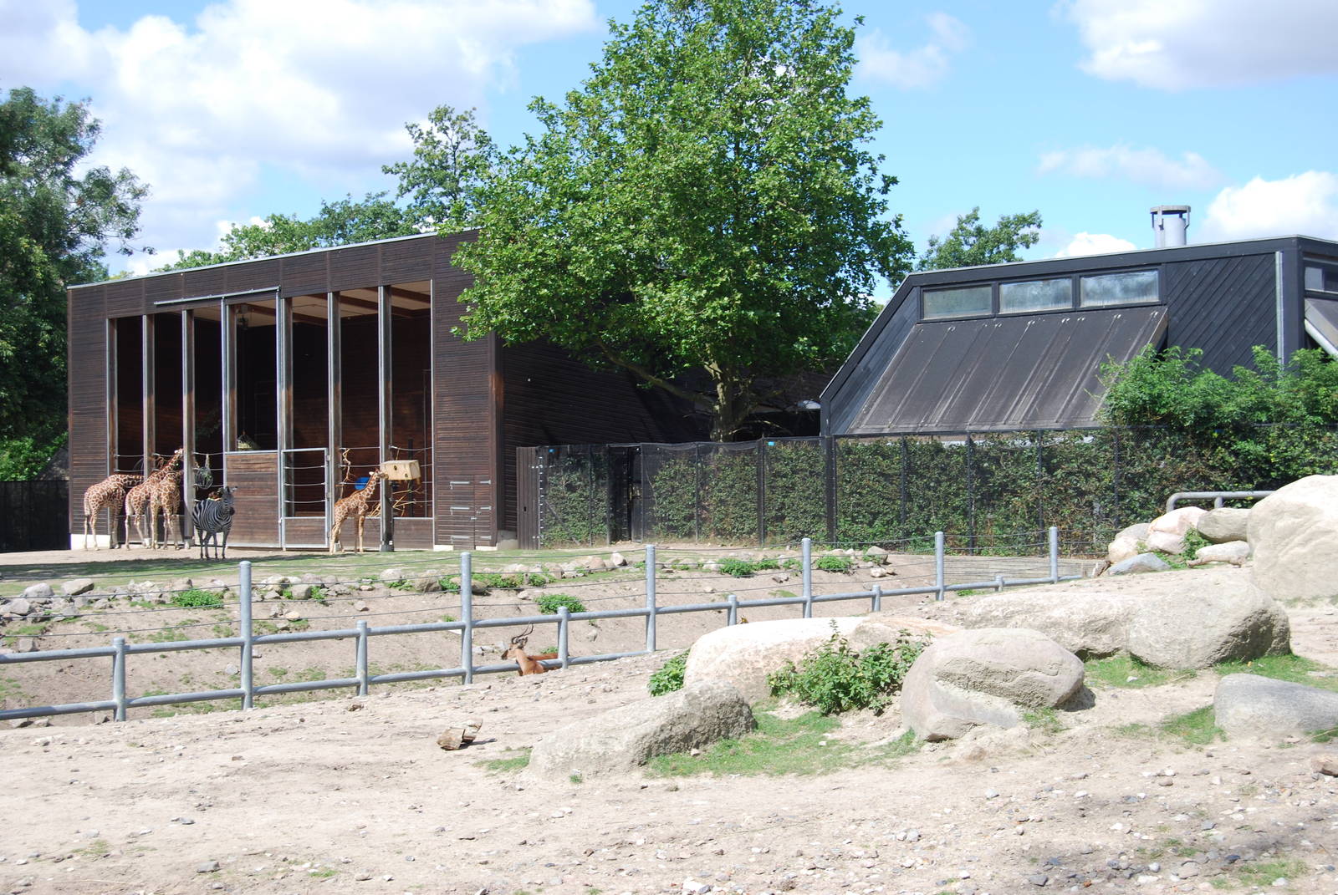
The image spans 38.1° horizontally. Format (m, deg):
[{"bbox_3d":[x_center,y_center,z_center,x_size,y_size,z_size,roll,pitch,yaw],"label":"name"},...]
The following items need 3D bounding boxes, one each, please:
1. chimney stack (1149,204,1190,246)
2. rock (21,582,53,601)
[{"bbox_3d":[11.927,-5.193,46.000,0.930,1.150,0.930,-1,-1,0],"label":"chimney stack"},{"bbox_3d":[-11.363,2.603,34.800,0.550,0.330,0.440,-1,-1,0],"label":"rock"}]

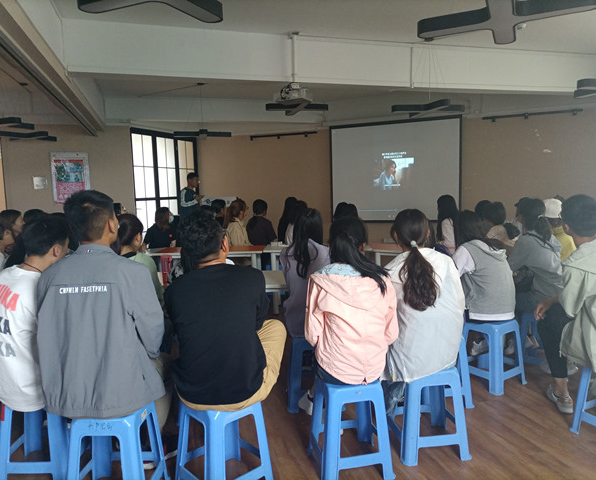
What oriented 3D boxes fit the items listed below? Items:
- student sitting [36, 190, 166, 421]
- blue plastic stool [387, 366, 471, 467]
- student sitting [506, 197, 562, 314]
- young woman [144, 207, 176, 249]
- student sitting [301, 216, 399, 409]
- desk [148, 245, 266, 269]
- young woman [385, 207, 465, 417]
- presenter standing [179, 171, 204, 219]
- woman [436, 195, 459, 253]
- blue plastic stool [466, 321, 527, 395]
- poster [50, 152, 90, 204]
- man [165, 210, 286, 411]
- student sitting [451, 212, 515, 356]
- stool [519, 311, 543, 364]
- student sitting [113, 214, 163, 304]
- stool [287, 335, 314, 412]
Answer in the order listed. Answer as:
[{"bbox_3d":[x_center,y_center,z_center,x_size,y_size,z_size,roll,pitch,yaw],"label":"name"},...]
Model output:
[{"bbox_3d":[-0.880,0.474,2.440,0.590,1.420,0.800,-1,6,0],"label":"student sitting"},{"bbox_3d":[0.694,0.895,2.620,0.365,0.465,0.365,-2,5,-5],"label":"blue plastic stool"},{"bbox_3d":[1.870,0.322,3.860,0.500,1.300,0.740,-3,6,-18],"label":"student sitting"},{"bbox_3d":[-1.873,0.204,6.682,0.500,1.280,0.700,-4,5,-25],"label":"young woman"},{"bbox_3d":[0.260,0.491,2.740,0.510,1.270,0.800,-2,6,-4],"label":"student sitting"},{"bbox_3d":[-1.167,0.504,6.172,1.420,0.750,0.650,-2,5,-3],"label":"desk"},{"bbox_3d":[0.641,0.464,2.818,0.450,1.280,0.700,-3,5,-10],"label":"young woman"},{"bbox_3d":[-1.670,-0.168,7.500,0.400,1.720,0.500,-2,6,-2],"label":"presenter standing"},{"bbox_3d":[1.873,0.129,6.097,0.720,1.300,0.450,3,7,45],"label":"woman"},{"bbox_3d":[1.378,0.803,3.458,0.365,0.465,0.365,-5,6,-34],"label":"blue plastic stool"},{"bbox_3d":[-3.310,-0.890,7.000,0.540,0.760,0.020,-3,6,-15],"label":"poster"},{"bbox_3d":[-0.360,0.505,2.500,0.610,1.320,0.780,-1,6,4],"label":"man"},{"bbox_3d":[1.380,0.381,3.690,0.500,1.240,0.780,-2,6,-3],"label":"student sitting"},{"bbox_3d":[1.910,0.766,3.680,0.360,0.450,0.360,-5,7,-30],"label":"stool"},{"bbox_3d":[-0.965,0.481,3.322,0.460,1.260,0.720,2,6,38],"label":"student sitting"},{"bbox_3d":[0.107,0.859,3.260,0.365,0.465,0.365,-2,5,-1],"label":"stool"}]

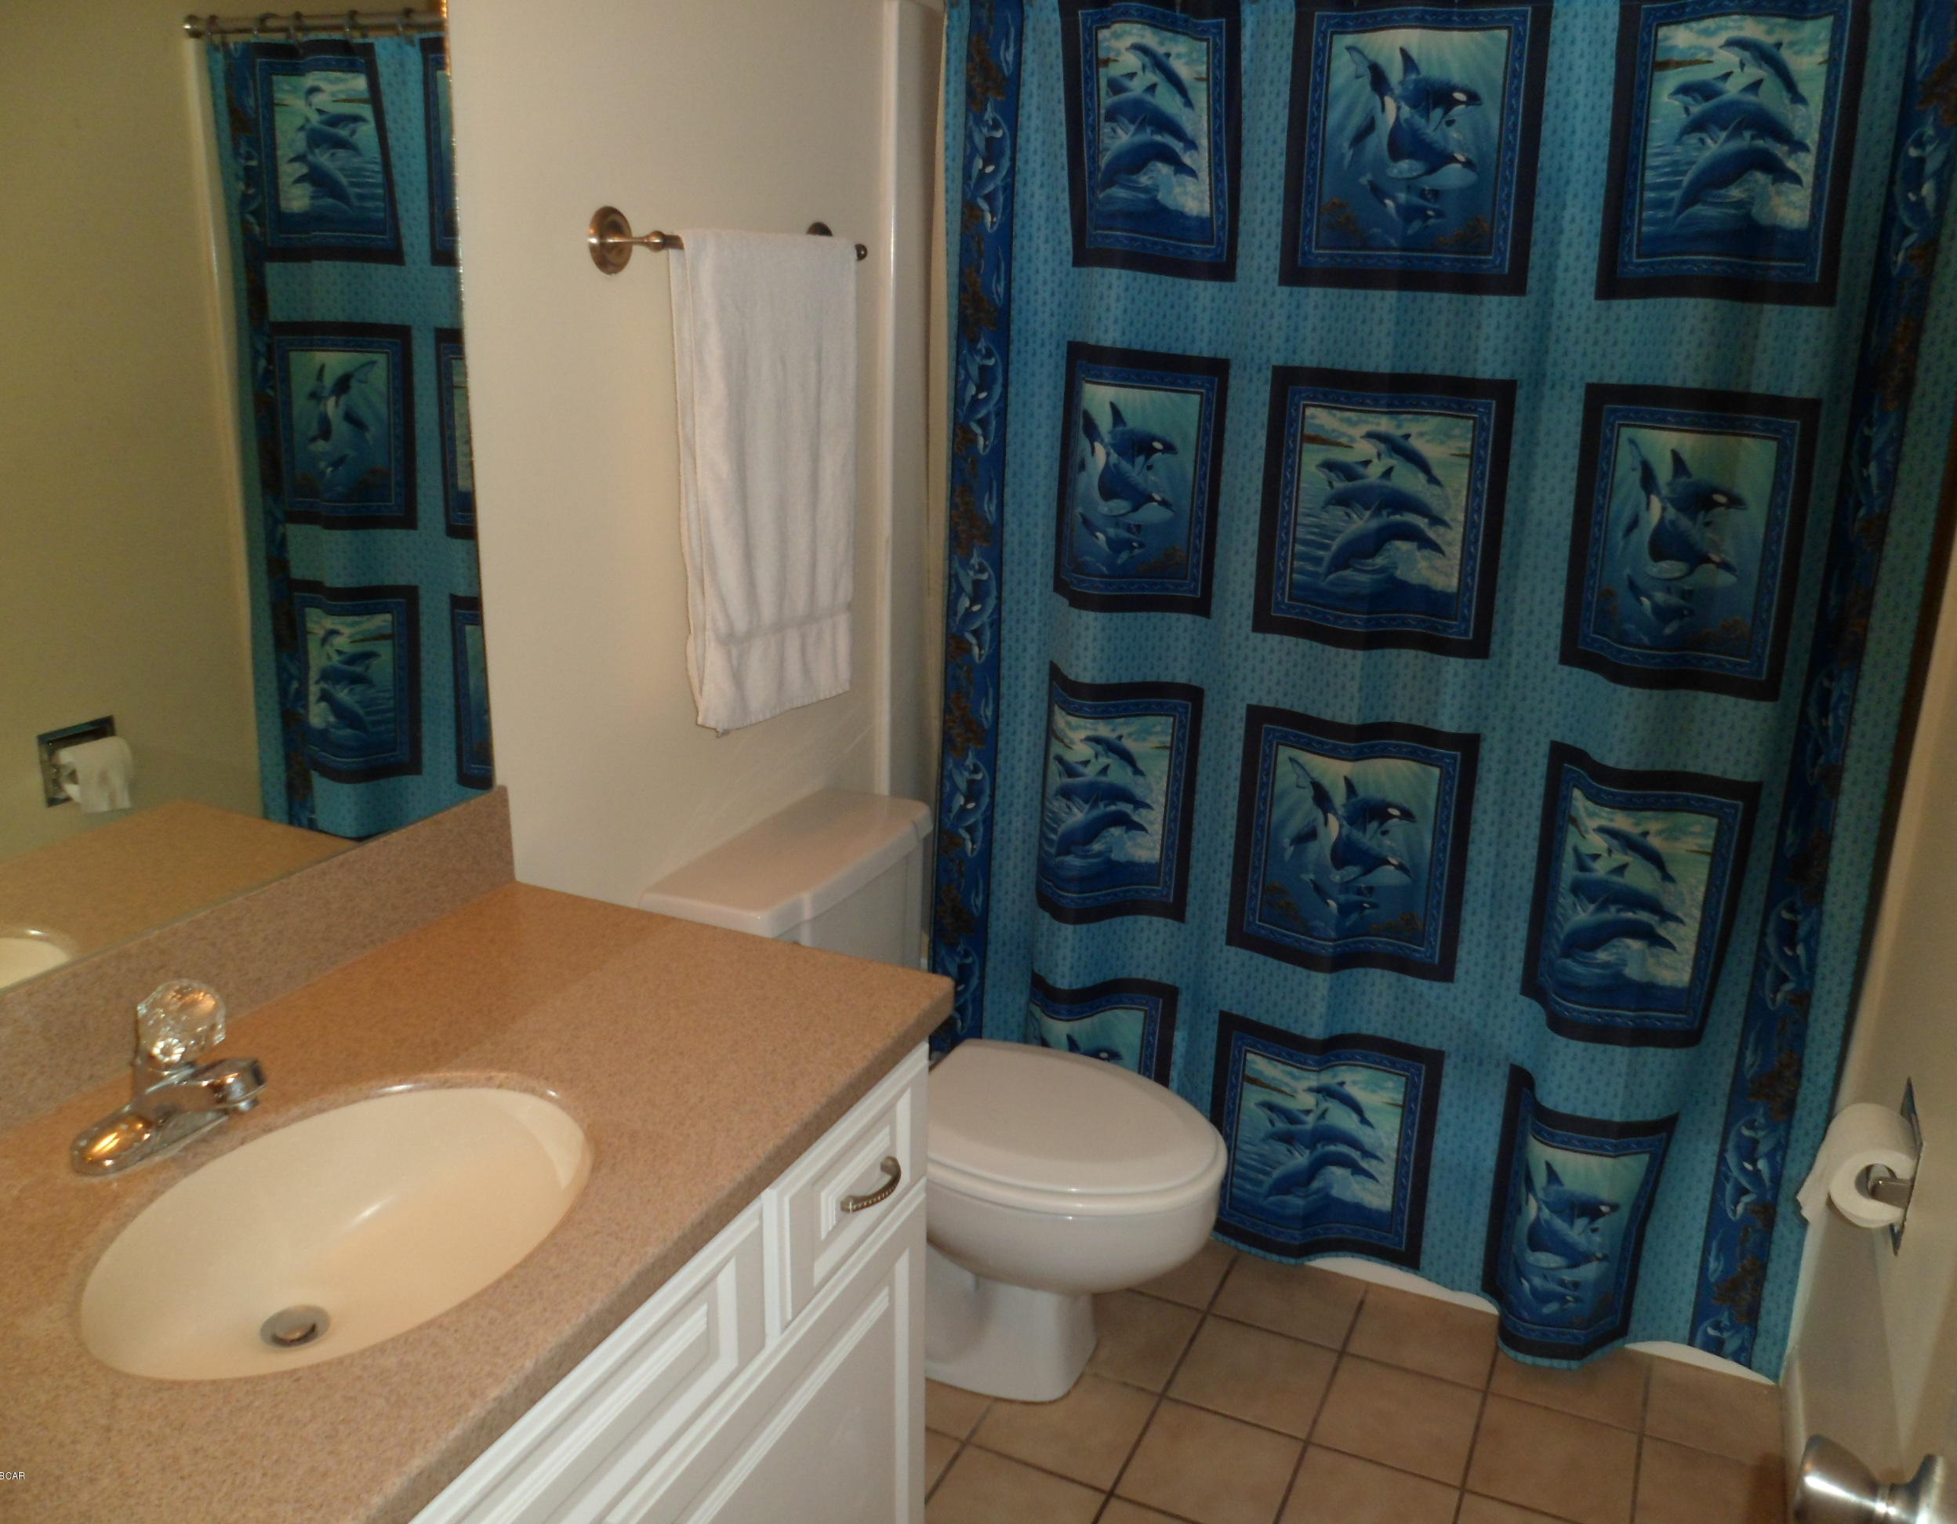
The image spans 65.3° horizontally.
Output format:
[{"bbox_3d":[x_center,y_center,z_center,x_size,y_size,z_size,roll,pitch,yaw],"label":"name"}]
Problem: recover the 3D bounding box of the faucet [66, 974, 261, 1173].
[{"bbox_3d":[-0.596,0.232,1.169,0.145,0.132,0.153,9,19,24],"label":"faucet"}]

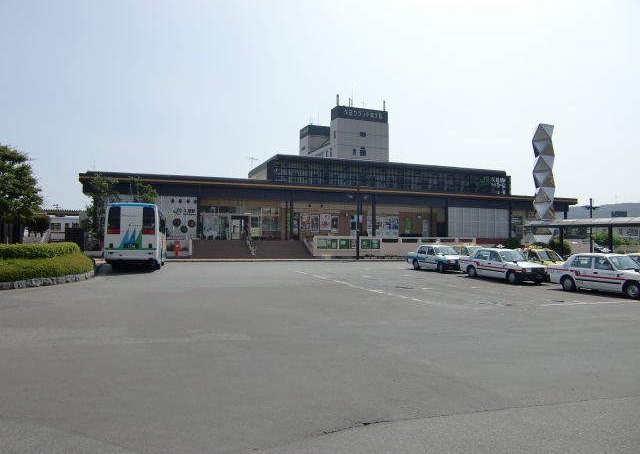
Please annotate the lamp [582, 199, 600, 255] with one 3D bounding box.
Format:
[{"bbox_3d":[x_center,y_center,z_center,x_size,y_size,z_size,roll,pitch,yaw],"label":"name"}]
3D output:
[{"bbox_3d":[25.700,0.200,49.000,1.750,5.850,0.350,0,-1,-8],"label":"lamp"}]

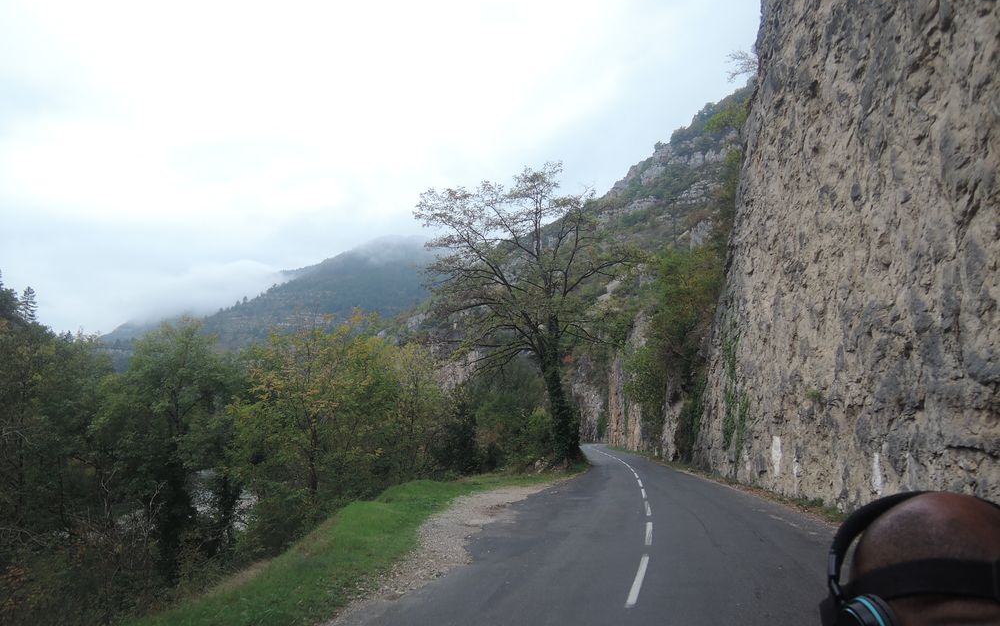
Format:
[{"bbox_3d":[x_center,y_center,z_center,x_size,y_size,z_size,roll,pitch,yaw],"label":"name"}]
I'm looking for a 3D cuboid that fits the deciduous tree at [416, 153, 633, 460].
[{"bbox_3d":[1.600,-0.200,43.200,14.000,18.600,13.000,0,-10,0],"label":"deciduous tree"}]

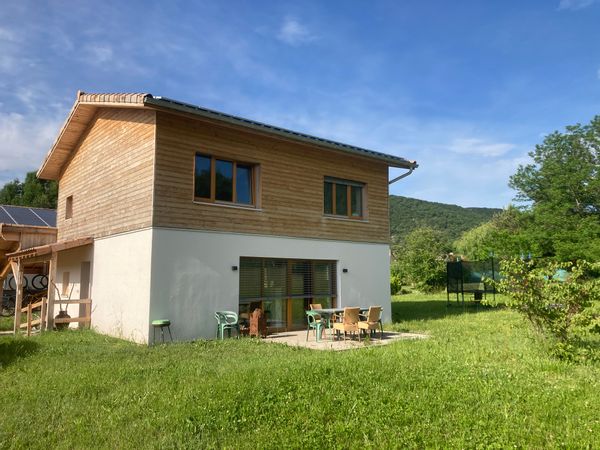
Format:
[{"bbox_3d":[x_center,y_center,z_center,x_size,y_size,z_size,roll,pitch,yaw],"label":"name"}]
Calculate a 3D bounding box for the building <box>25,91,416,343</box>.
[{"bbox_3d":[-3.226,-0.149,18.989,10.544,7.766,11.137,5,-8,-40],"label":"building"}]

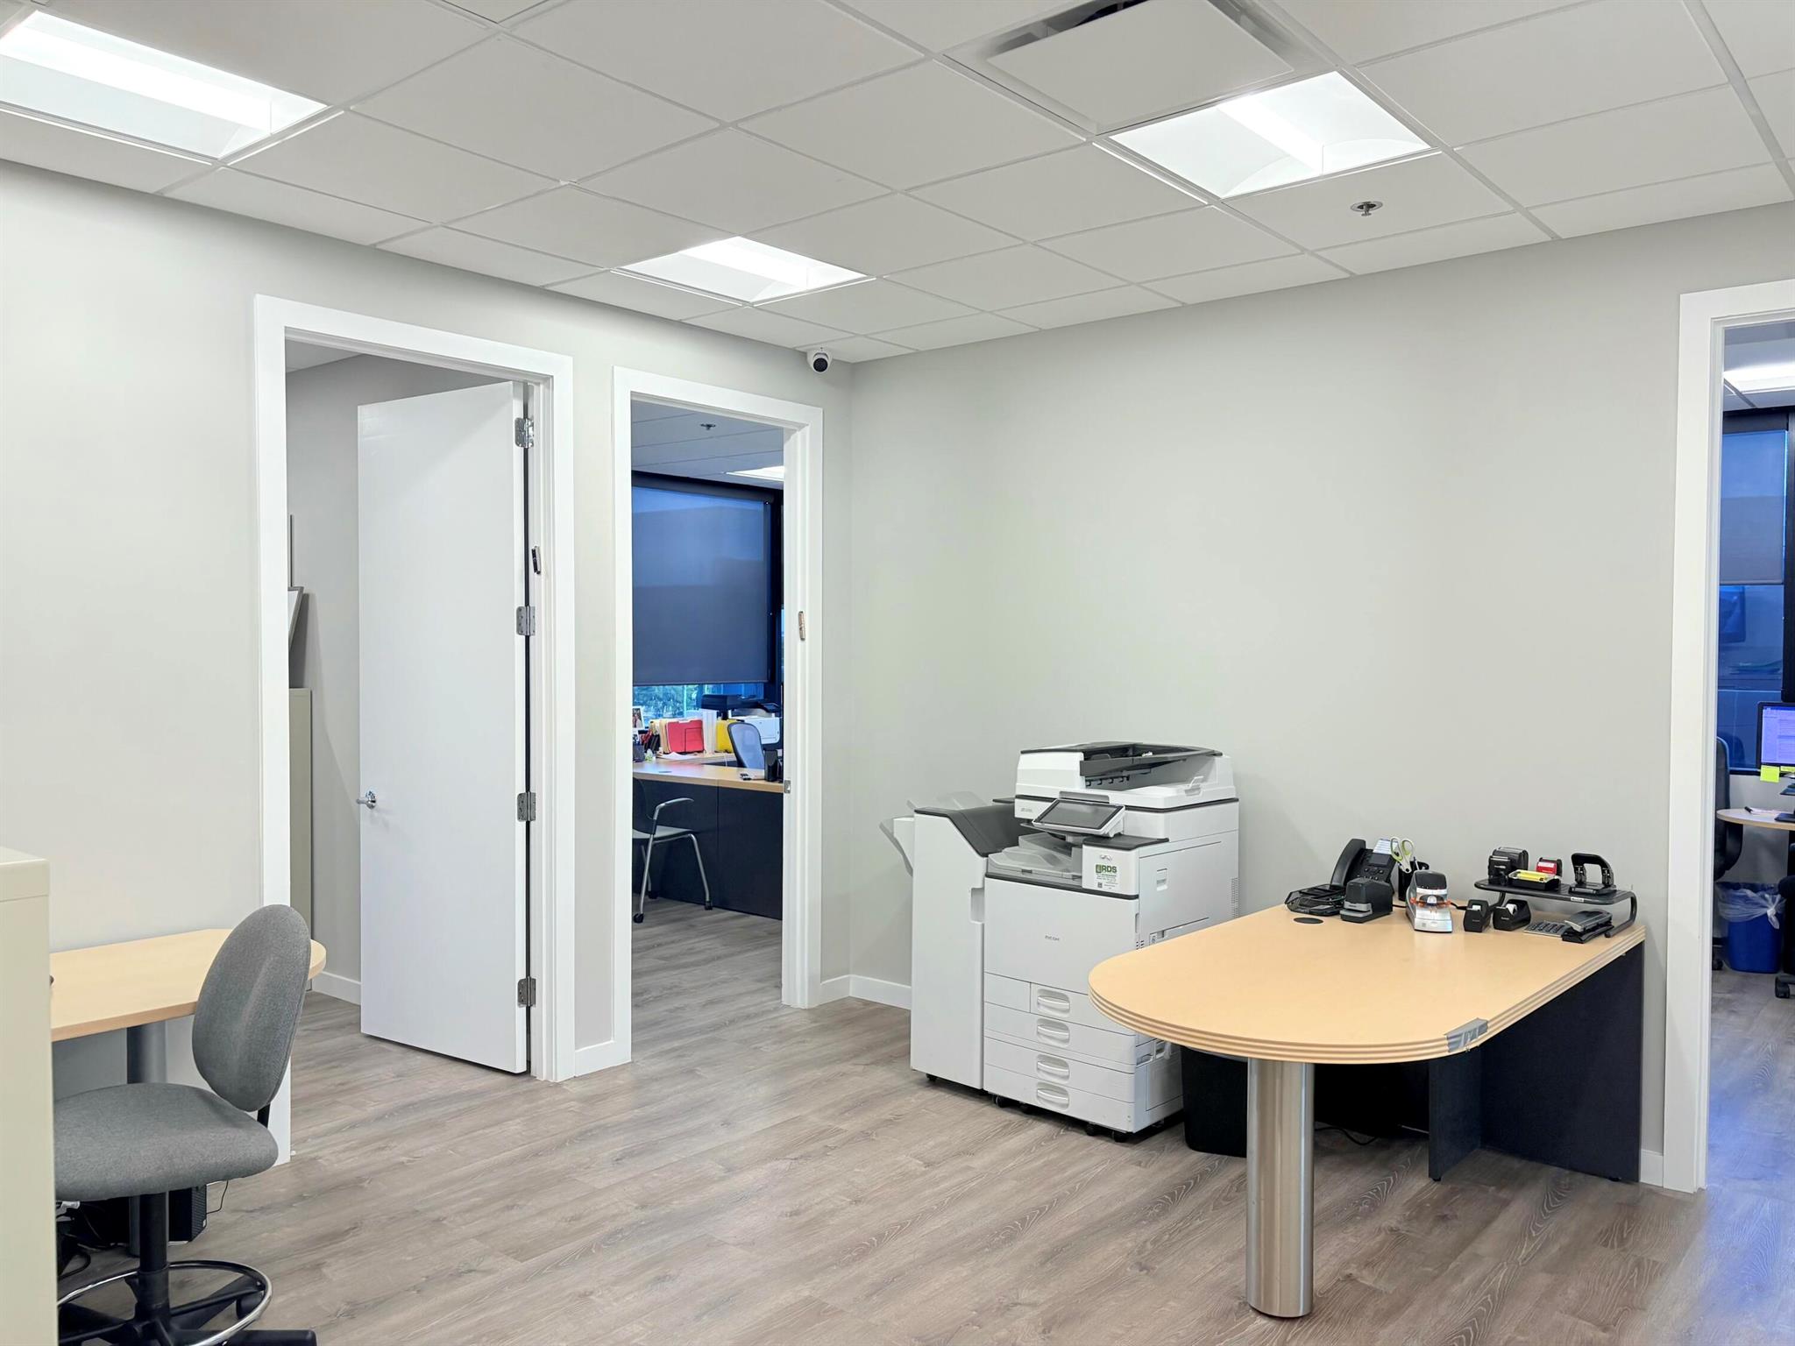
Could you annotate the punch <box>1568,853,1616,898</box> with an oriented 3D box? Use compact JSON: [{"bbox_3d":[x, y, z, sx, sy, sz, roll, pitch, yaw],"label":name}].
[{"bbox_3d":[1.980,0.573,3.840,0.095,0.103,0.120,2,2,40],"label":"punch"}]

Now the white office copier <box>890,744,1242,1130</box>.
[{"bbox_3d":[0.576,0.854,4.727,0.986,1.180,0.705,2,2,40],"label":"white office copier"}]

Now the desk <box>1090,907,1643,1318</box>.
[{"bbox_3d":[1.203,1.107,3.536,0.990,0.743,1.770,2,2,40],"label":"desk"}]

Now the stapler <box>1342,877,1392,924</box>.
[{"bbox_3d":[1.400,0.671,4.012,0.080,0.108,0.190,2,2,40],"label":"stapler"}]

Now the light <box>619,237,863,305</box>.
[{"bbox_3d":[-0.502,-1.333,4.399,0.590,0.080,0.590,2,2,40],"label":"light"}]

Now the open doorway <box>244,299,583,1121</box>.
[{"bbox_3d":[-1.539,0.172,4.365,0.170,2.540,1.107,2,2,40],"label":"open doorway"}]

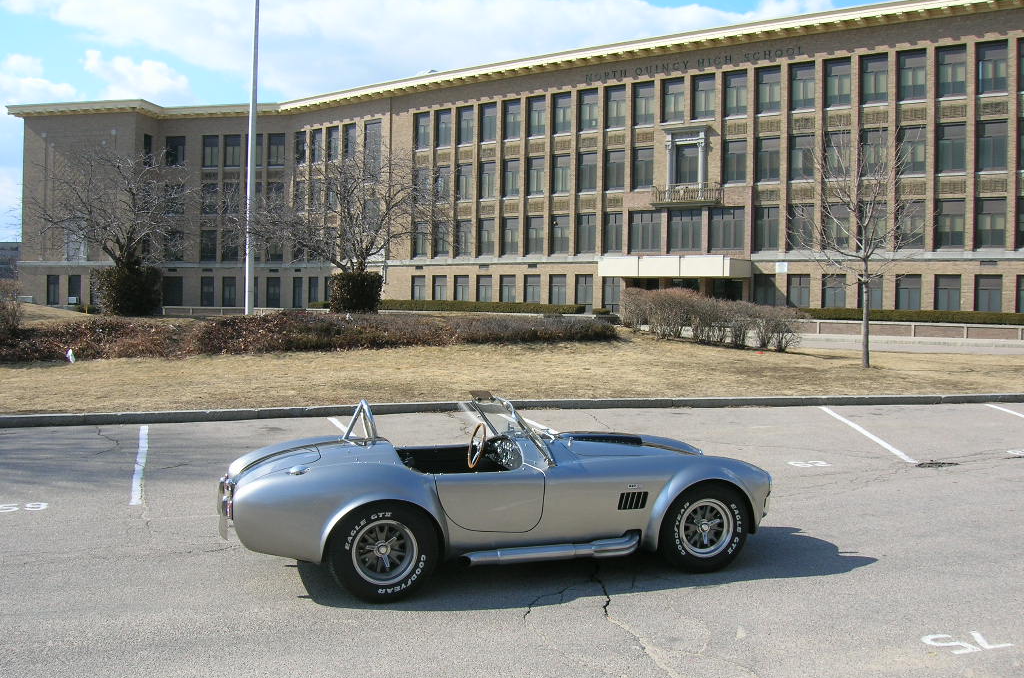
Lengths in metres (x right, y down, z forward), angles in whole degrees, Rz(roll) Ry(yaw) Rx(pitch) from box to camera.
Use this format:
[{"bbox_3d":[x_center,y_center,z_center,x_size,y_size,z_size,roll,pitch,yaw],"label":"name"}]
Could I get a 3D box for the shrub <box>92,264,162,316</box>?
[{"bbox_3d":[-14.144,-1.803,37.000,2.540,1.950,2.540,0,2,-21],"label":"shrub"}]

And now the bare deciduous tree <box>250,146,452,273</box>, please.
[{"bbox_3d":[-6.301,-4.479,39.000,7.600,6.050,7.220,1,2,-9],"label":"bare deciduous tree"}]

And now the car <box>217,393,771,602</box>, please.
[{"bbox_3d":[-0.075,1.022,7.391,4.020,1.200,1.740,0,2,-19],"label":"car"}]

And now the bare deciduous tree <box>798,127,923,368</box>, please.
[{"bbox_3d":[9.235,-2.417,26.500,3.430,6.310,3.430,2,2,19],"label":"bare deciduous tree"}]

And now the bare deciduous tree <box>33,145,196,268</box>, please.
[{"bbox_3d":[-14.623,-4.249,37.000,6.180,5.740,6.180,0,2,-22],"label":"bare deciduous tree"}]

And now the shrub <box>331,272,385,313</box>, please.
[{"bbox_3d":[-6.030,-1.803,39.000,2.130,1.630,2.130,1,2,-9],"label":"shrub"}]

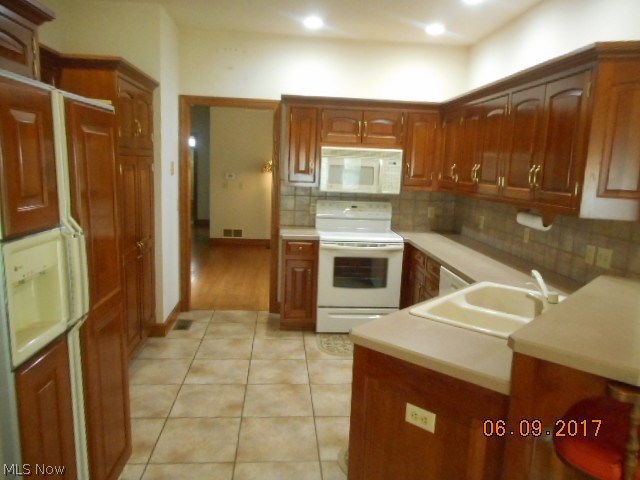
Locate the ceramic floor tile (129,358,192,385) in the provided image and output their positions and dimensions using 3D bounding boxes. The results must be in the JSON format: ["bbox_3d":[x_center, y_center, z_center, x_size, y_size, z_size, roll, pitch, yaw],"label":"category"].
[{"bbox_3d":[-1.201,0.980,3.428,0.440,0.010,0.431,1,9,-5],"label":"ceramic floor tile"}]

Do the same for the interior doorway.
[{"bbox_3d":[-0.891,-0.314,4.641,0.993,2.145,0.110,1,8,-5],"label":"interior doorway"}]

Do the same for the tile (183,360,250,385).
[{"bbox_3d":[-0.757,0.989,3.466,0.440,0.010,0.431,1,9,-5],"label":"tile"}]

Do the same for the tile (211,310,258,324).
[{"bbox_3d":[-0.844,0.778,4.639,0.427,0.010,0.380,1,8,-5],"label":"tile"}]

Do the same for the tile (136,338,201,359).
[{"bbox_3d":[-1.204,0.890,3.773,0.427,0.010,0.427,1,8,-5],"label":"tile"}]

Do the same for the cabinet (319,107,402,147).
[{"bbox_3d":[0.380,-1.057,4.423,0.780,0.375,0.335,1,8,-5],"label":"cabinet"}]

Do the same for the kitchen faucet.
[{"bbox_3d":[0.962,0.224,1.975,0.180,0.190,0.090,9,11,41],"label":"kitchen faucet"}]

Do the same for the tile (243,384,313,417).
[{"bbox_3d":[-0.279,1.069,3.082,0.440,0.010,0.431,1,9,-5],"label":"tile"}]

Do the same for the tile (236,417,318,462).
[{"bbox_3d":[-0.232,1.104,2.571,0.427,0.010,0.427,1,8,-5],"label":"tile"}]

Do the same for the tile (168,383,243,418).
[{"bbox_3d":[-0.723,1.060,3.044,0.440,0.010,0.431,1,9,-5],"label":"tile"}]

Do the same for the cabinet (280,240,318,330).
[{"bbox_3d":[-0.210,0.385,4.449,0.325,0.870,0.610,1,8,-5],"label":"cabinet"}]

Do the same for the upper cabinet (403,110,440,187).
[{"bbox_3d":[0.938,-0.857,4.501,0.355,0.750,0.335,1,8,-5],"label":"upper cabinet"}]

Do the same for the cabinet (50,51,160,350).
[{"bbox_3d":[-1.635,-0.152,3.384,0.620,2.130,0.870,1,8,-5],"label":"cabinet"}]

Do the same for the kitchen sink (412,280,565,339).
[{"bbox_3d":[0.856,0.388,2.084,0.560,0.200,0.835,9,11,41],"label":"kitchen sink"}]

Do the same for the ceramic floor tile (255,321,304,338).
[{"bbox_3d":[-0.382,0.857,4.348,0.440,0.010,0.431,1,9,-5],"label":"ceramic floor tile"}]

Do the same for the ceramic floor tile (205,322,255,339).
[{"bbox_3d":[-0.826,0.848,4.310,0.440,0.010,0.431,1,9,-5],"label":"ceramic floor tile"}]

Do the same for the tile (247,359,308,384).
[{"bbox_3d":[-0.305,0.976,3.424,0.427,0.010,0.427,1,8,-5],"label":"tile"}]

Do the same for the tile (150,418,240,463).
[{"bbox_3d":[-0.689,1.131,2.622,0.440,0.010,0.431,1,9,-5],"label":"tile"}]

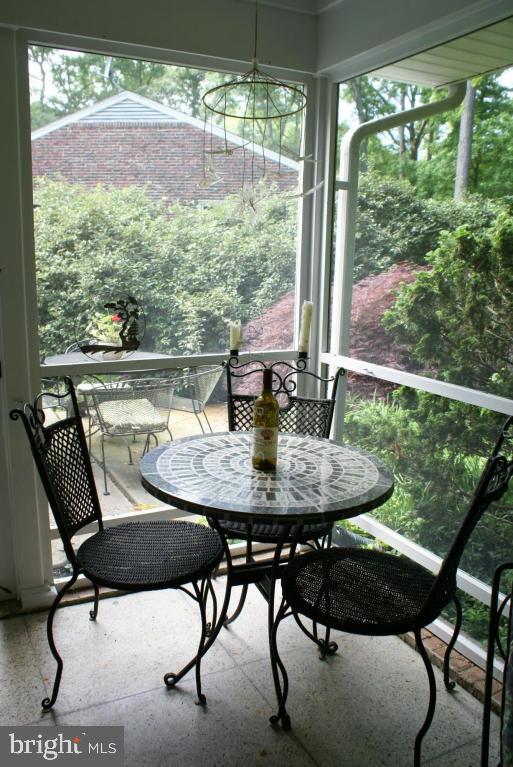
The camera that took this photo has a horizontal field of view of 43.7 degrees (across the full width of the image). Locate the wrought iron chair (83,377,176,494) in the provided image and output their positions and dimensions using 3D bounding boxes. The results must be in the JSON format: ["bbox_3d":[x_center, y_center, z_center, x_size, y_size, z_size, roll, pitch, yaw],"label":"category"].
[{"bbox_3d":[-0.937,0.317,4.860,0.640,0.750,0.670,-4,12,-24],"label":"wrought iron chair"}]

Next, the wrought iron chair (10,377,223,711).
[{"bbox_3d":[-0.396,0.475,2.033,0.580,0.920,0.480,1,11,2],"label":"wrought iron chair"}]

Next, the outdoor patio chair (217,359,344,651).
[{"bbox_3d":[0.072,0.424,2.335,0.480,0.920,0.580,2,11,5],"label":"outdoor patio chair"}]

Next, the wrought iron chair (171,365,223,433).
[{"bbox_3d":[-0.625,0.220,5.400,0.670,0.750,0.640,3,11,9],"label":"wrought iron chair"}]

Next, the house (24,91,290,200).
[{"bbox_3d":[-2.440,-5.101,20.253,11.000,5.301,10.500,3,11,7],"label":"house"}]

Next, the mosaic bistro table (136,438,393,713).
[{"bbox_3d":[0.018,0.594,2.034,0.768,0.703,0.768,1,11,0],"label":"mosaic bistro table"}]

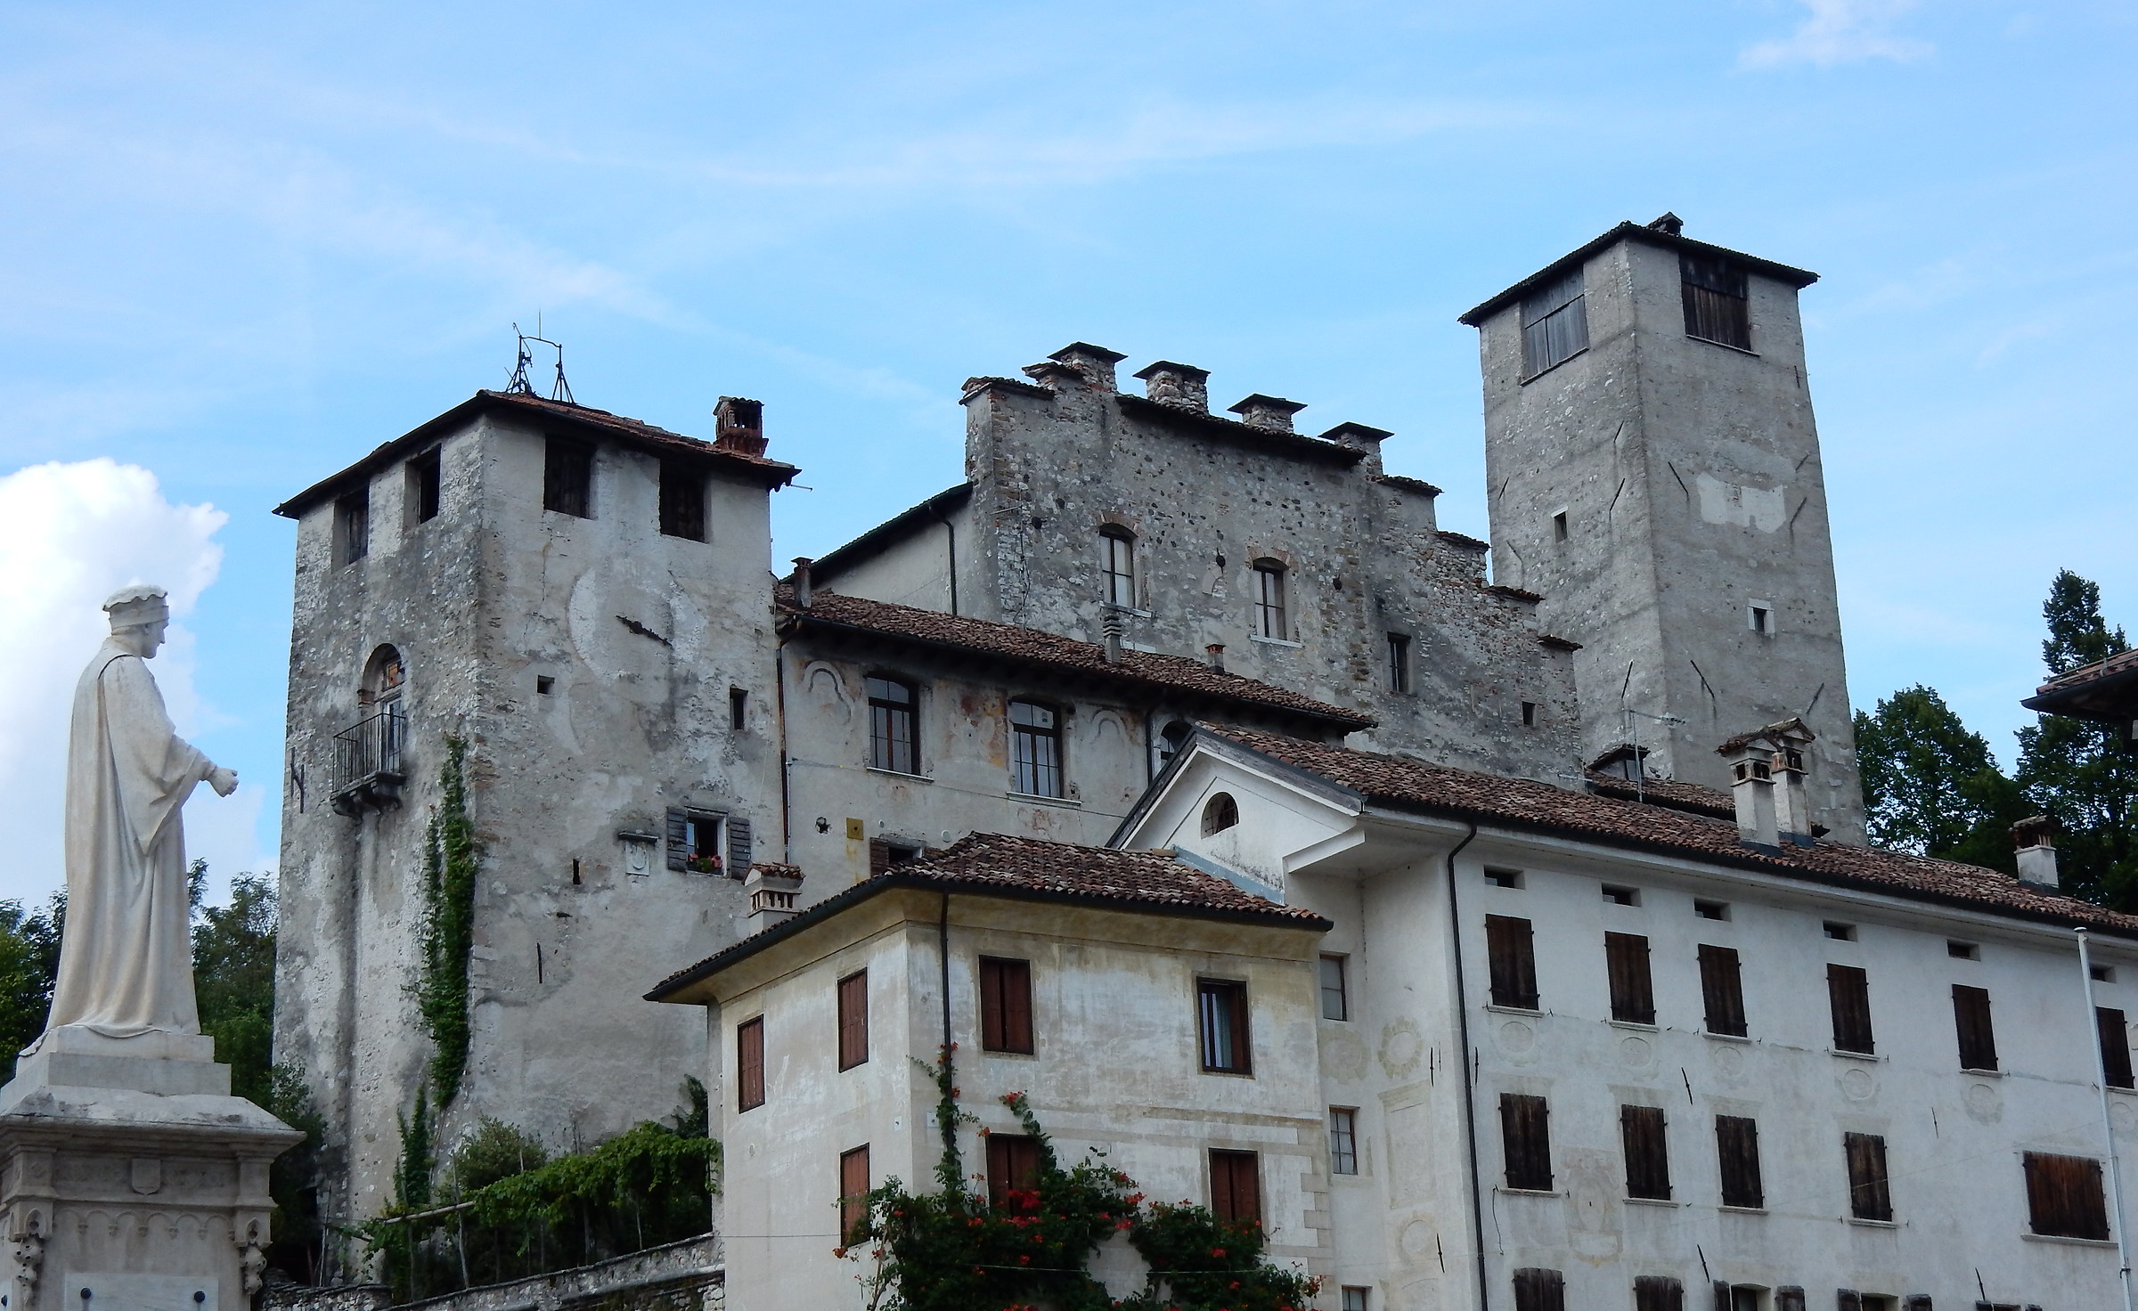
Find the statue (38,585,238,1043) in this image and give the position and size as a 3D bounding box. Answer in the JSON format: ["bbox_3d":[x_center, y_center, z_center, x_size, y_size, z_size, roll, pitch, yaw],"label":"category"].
[{"bbox_3d":[-5.002,0.821,20.070,0.913,2.500,0.750,7,-20,-28],"label":"statue"}]

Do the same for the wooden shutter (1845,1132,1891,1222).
[{"bbox_3d":[14.737,9.639,68.320,1.035,1.583,0.080,11,-22,-35],"label":"wooden shutter"}]

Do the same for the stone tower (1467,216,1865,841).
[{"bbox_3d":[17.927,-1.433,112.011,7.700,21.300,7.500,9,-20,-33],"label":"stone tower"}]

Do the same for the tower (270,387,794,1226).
[{"bbox_3d":[-11.789,3.893,81.075,8.329,17.800,9.177,12,-22,-38],"label":"tower"}]

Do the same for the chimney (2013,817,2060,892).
[{"bbox_3d":[20.290,4.306,77.806,0.540,1.500,0.680,11,-22,-35],"label":"chimney"}]

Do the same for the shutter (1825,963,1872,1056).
[{"bbox_3d":[13.604,6.167,64.447,0.991,1.516,0.060,11,-21,-36],"label":"shutter"}]

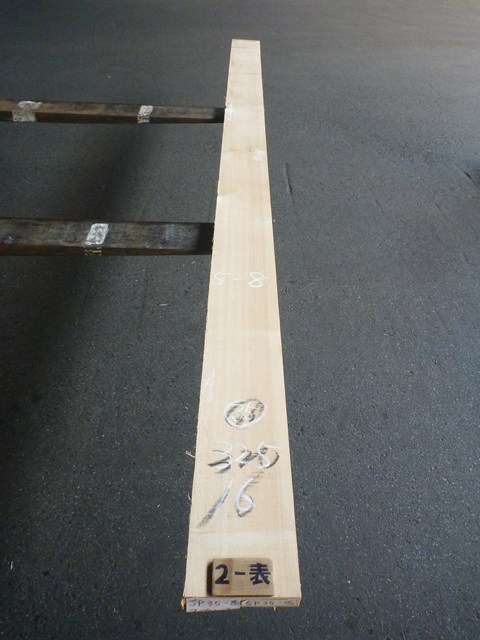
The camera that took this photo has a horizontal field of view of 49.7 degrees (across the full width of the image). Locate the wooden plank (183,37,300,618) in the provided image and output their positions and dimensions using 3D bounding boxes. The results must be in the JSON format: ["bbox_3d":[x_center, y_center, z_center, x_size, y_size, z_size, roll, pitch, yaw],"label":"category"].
[{"bbox_3d":[0.019,-0.647,1.957,0.165,0.036,3.220,0,41,1],"label":"wooden plank"}]

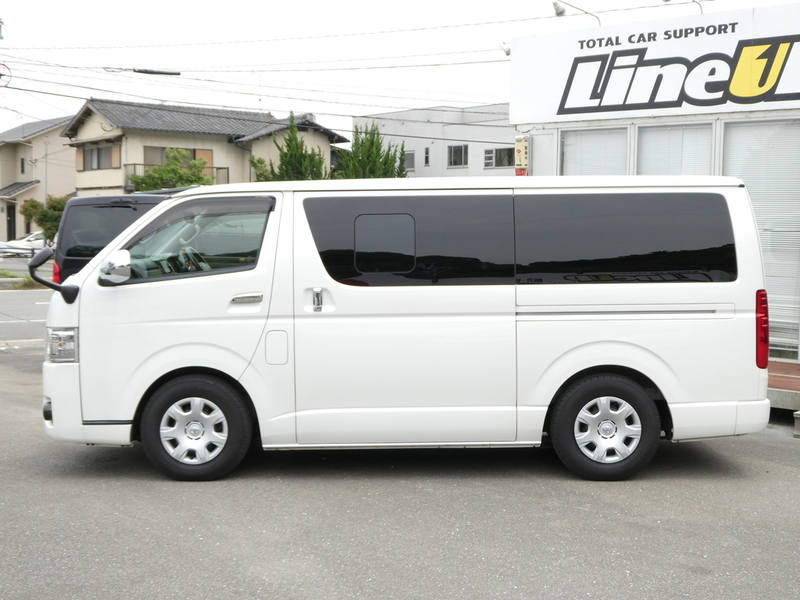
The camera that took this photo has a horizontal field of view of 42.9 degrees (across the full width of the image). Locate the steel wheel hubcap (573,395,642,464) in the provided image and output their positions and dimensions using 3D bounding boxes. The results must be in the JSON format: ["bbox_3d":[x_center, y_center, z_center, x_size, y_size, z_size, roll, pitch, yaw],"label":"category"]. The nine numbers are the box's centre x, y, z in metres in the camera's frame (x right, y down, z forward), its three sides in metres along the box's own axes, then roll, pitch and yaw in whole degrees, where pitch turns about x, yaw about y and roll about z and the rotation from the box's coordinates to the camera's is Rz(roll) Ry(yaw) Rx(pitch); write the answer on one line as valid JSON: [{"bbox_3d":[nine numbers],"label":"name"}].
[{"bbox_3d":[1.298,0.812,6.350,0.425,0.425,0.070,0,5,0],"label":"steel wheel hubcap"}]

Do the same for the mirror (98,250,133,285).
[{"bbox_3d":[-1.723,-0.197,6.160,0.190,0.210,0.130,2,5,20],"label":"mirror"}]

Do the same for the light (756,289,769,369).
[{"bbox_3d":[2.255,0.170,6.340,0.120,0.495,0.140,0,5,0],"label":"light"}]

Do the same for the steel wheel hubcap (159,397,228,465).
[{"bbox_3d":[-1.285,0.818,6.350,0.425,0.425,0.070,0,5,0],"label":"steel wheel hubcap"}]

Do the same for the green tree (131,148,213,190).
[{"bbox_3d":[-10.185,-4.549,45.188,3.400,4.420,3.200,1,5,0],"label":"green tree"}]

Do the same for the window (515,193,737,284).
[{"bbox_3d":[1.400,-0.381,6.300,1.380,0.560,0.080,0,0,0],"label":"window"}]

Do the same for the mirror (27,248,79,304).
[{"bbox_3d":[-2.143,-0.152,6.290,0.310,0.350,0.200,0,5,0],"label":"mirror"}]

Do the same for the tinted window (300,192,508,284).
[{"bbox_3d":[0.059,-0.366,6.300,1.300,0.565,0.080,0,0,0],"label":"tinted window"}]

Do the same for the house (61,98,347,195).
[{"bbox_3d":[-11.527,-7.386,60.088,13.800,7.500,9.600,-3,6,-36],"label":"house"}]

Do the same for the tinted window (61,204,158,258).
[{"bbox_3d":[-3.584,-0.869,12.900,1.380,0.670,0.150,1,5,-2],"label":"tinted window"}]

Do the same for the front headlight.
[{"bbox_3d":[-2.130,0.268,6.470,0.270,0.220,0.380,0,5,0],"label":"front headlight"}]

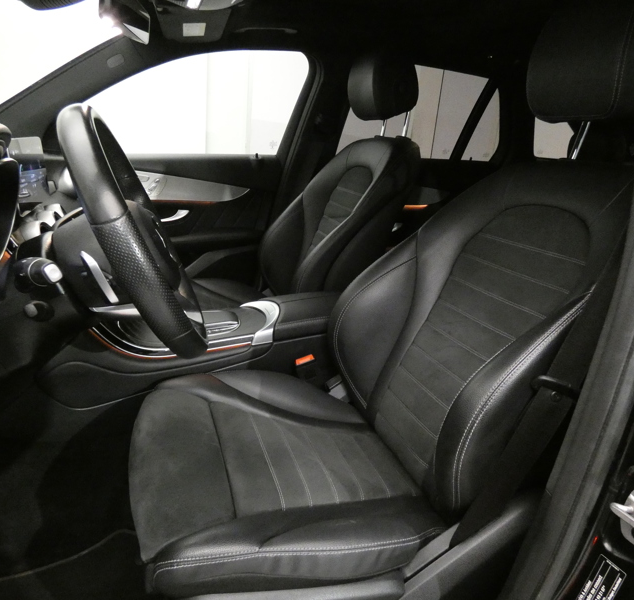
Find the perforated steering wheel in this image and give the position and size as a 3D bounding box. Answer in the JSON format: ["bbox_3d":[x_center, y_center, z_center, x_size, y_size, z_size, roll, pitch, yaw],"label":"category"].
[{"bbox_3d":[-0.255,-0.081,0.648,0.085,0.365,0.370,-25,27,-9],"label":"perforated steering wheel"}]

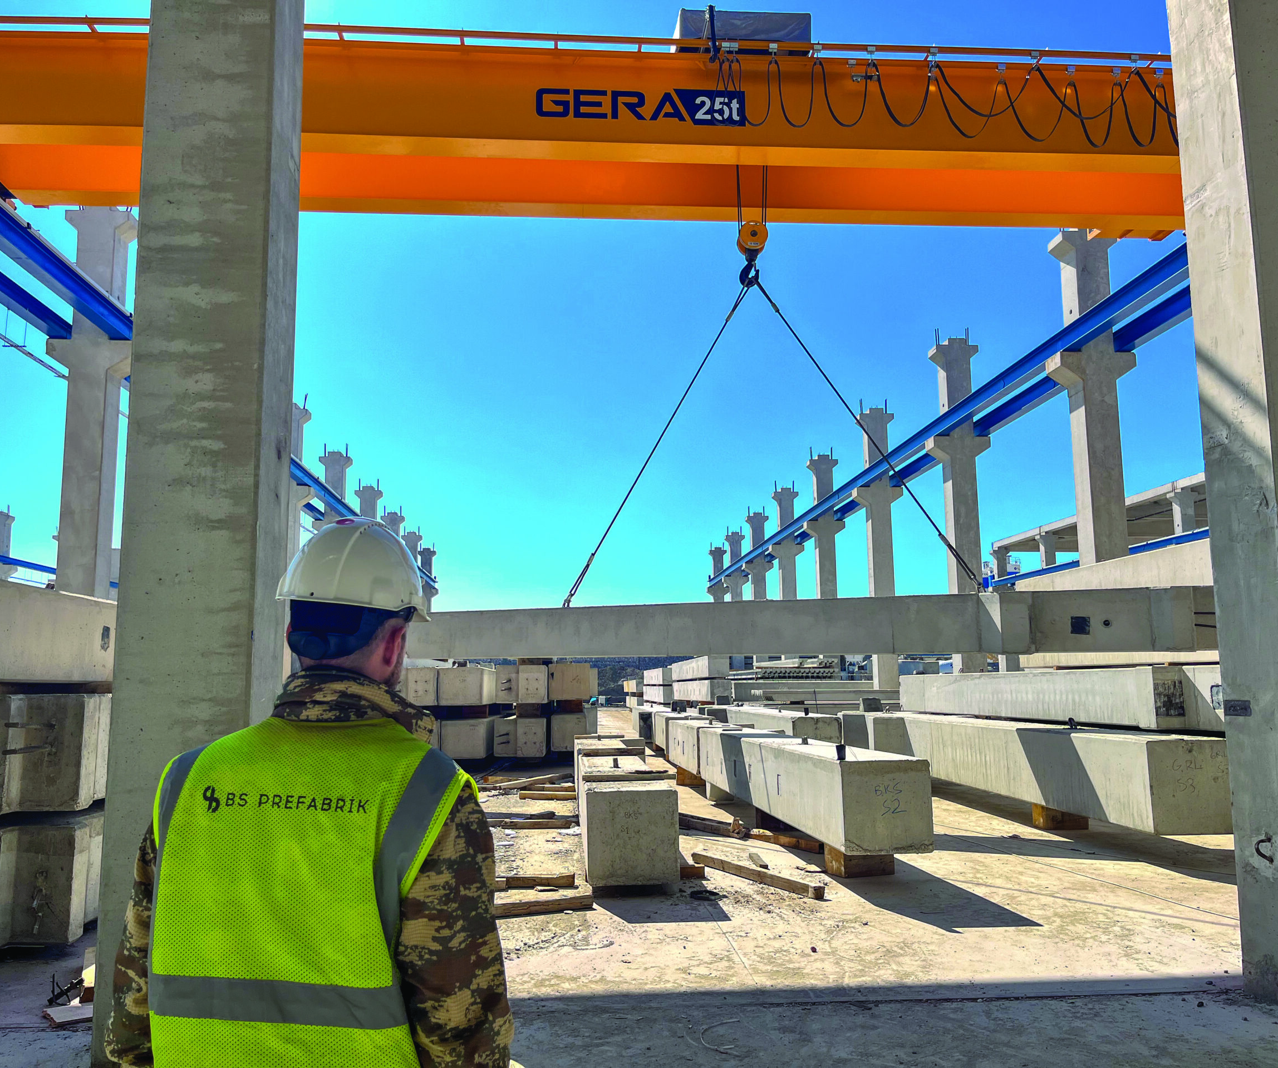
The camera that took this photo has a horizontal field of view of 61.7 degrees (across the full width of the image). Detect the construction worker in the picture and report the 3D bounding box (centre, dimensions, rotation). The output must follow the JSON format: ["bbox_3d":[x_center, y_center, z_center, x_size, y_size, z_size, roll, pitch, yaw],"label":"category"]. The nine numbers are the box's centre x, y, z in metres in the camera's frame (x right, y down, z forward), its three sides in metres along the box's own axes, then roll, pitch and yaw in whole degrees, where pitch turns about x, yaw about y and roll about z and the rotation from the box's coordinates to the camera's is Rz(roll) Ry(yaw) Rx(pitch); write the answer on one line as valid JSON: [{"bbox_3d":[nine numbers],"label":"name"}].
[{"bbox_3d":[-0.481,0.878,1.582,0.600,1.813,0.460,-4,-9,25],"label":"construction worker"}]

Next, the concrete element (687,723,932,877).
[{"bbox_3d":[1.637,2.761,12.425,0.730,0.728,7.332,0,-8,-6],"label":"concrete element"}]

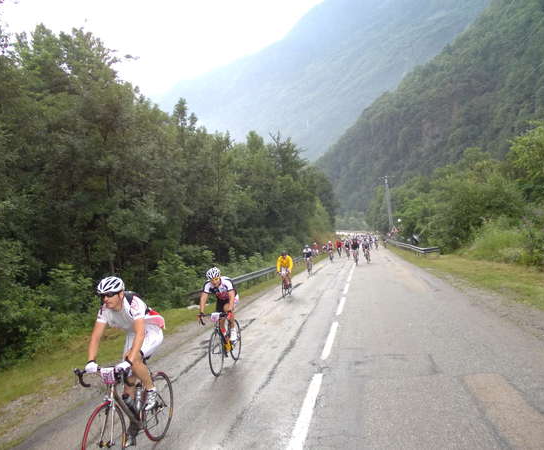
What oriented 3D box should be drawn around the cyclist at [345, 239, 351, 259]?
[{"bbox_3d":[5.763,1.896,36.800,0.550,1.580,1.680,-6,-2,11],"label":"cyclist"}]

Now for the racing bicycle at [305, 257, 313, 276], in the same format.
[{"bbox_3d":[1.827,1.956,23.384,0.430,1.000,1.650,-5,-2,10],"label":"racing bicycle"}]

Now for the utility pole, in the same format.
[{"bbox_3d":[16.464,-2.102,68.000,1.900,9.200,0.350,-5,-2,10],"label":"utility pole"}]

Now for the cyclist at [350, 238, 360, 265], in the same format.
[{"bbox_3d":[5.054,1.643,29.200,0.550,1.580,1.680,-6,-2,11],"label":"cyclist"}]

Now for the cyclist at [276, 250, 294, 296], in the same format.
[{"bbox_3d":[0.471,1.662,16.700,0.550,1.600,1.680,-6,-2,11],"label":"cyclist"}]

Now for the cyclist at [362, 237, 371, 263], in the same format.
[{"bbox_3d":[6.049,1.667,31.000,0.550,1.580,1.680,-6,-2,11],"label":"cyclist"}]

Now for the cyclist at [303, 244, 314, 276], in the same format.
[{"bbox_3d":[1.785,1.761,23.800,0.550,1.580,1.680,-6,-2,11],"label":"cyclist"}]

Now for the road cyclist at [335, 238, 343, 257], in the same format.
[{"bbox_3d":[5.954,1.994,43.000,0.550,1.580,1.680,-6,-2,11],"label":"road cyclist"}]

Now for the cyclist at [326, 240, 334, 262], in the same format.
[{"bbox_3d":[4.135,1.842,34.096,0.520,1.500,1.450,-5,-2,10],"label":"cyclist"}]

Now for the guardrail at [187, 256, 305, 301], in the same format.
[{"bbox_3d":[-0.300,2.549,24.942,0.300,0.680,20.000,-6,-2,12],"label":"guardrail"}]

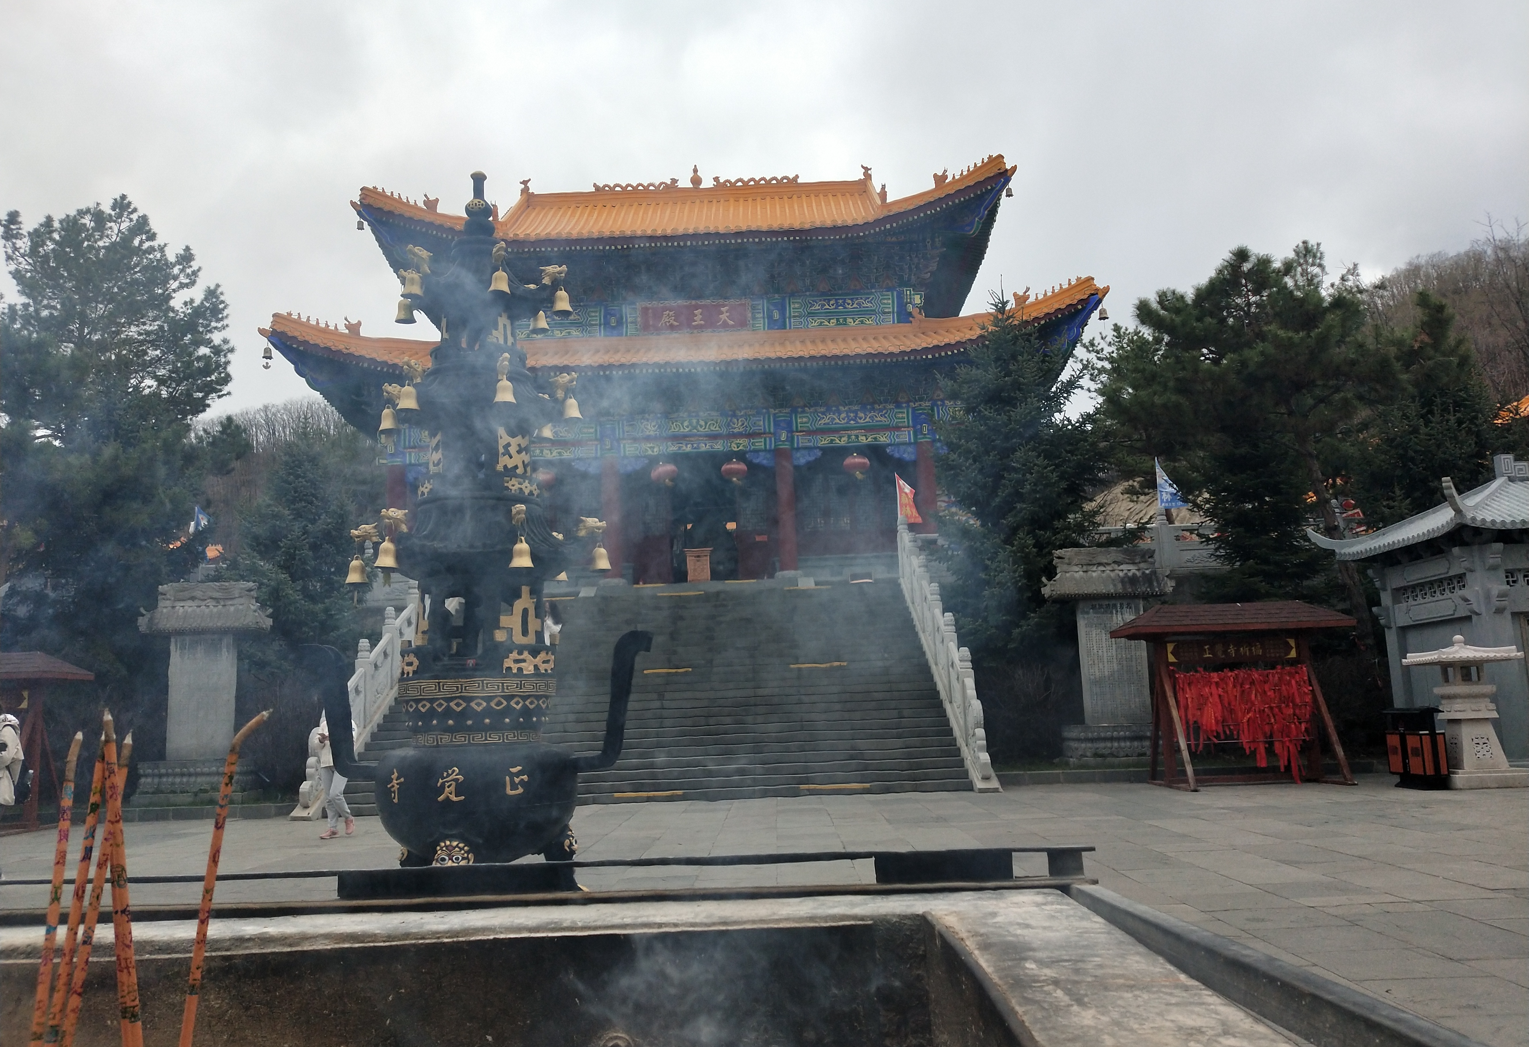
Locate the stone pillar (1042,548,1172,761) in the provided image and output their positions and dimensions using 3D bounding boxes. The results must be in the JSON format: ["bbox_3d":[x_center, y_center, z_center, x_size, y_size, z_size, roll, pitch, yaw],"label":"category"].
[{"bbox_3d":[5.946,2.245,17.598,1.980,3.665,0.850,-2,-9,0],"label":"stone pillar"}]

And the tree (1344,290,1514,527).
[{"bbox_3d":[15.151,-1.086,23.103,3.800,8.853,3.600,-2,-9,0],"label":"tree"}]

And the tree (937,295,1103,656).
[{"bbox_3d":[5.331,-0.468,20.993,3.350,9.156,3.300,-2,-9,0],"label":"tree"}]

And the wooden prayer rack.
[{"bbox_3d":[7.058,2.521,15.106,3.100,2.670,1.650,-2,-9,0],"label":"wooden prayer rack"}]

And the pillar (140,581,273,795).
[{"bbox_3d":[-9.711,2.823,17.595,1.980,3.665,0.850,-2,-9,0],"label":"pillar"}]

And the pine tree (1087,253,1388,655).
[{"bbox_3d":[9.570,-1.012,20.118,5.600,9.642,5.200,-2,-9,0],"label":"pine tree"}]

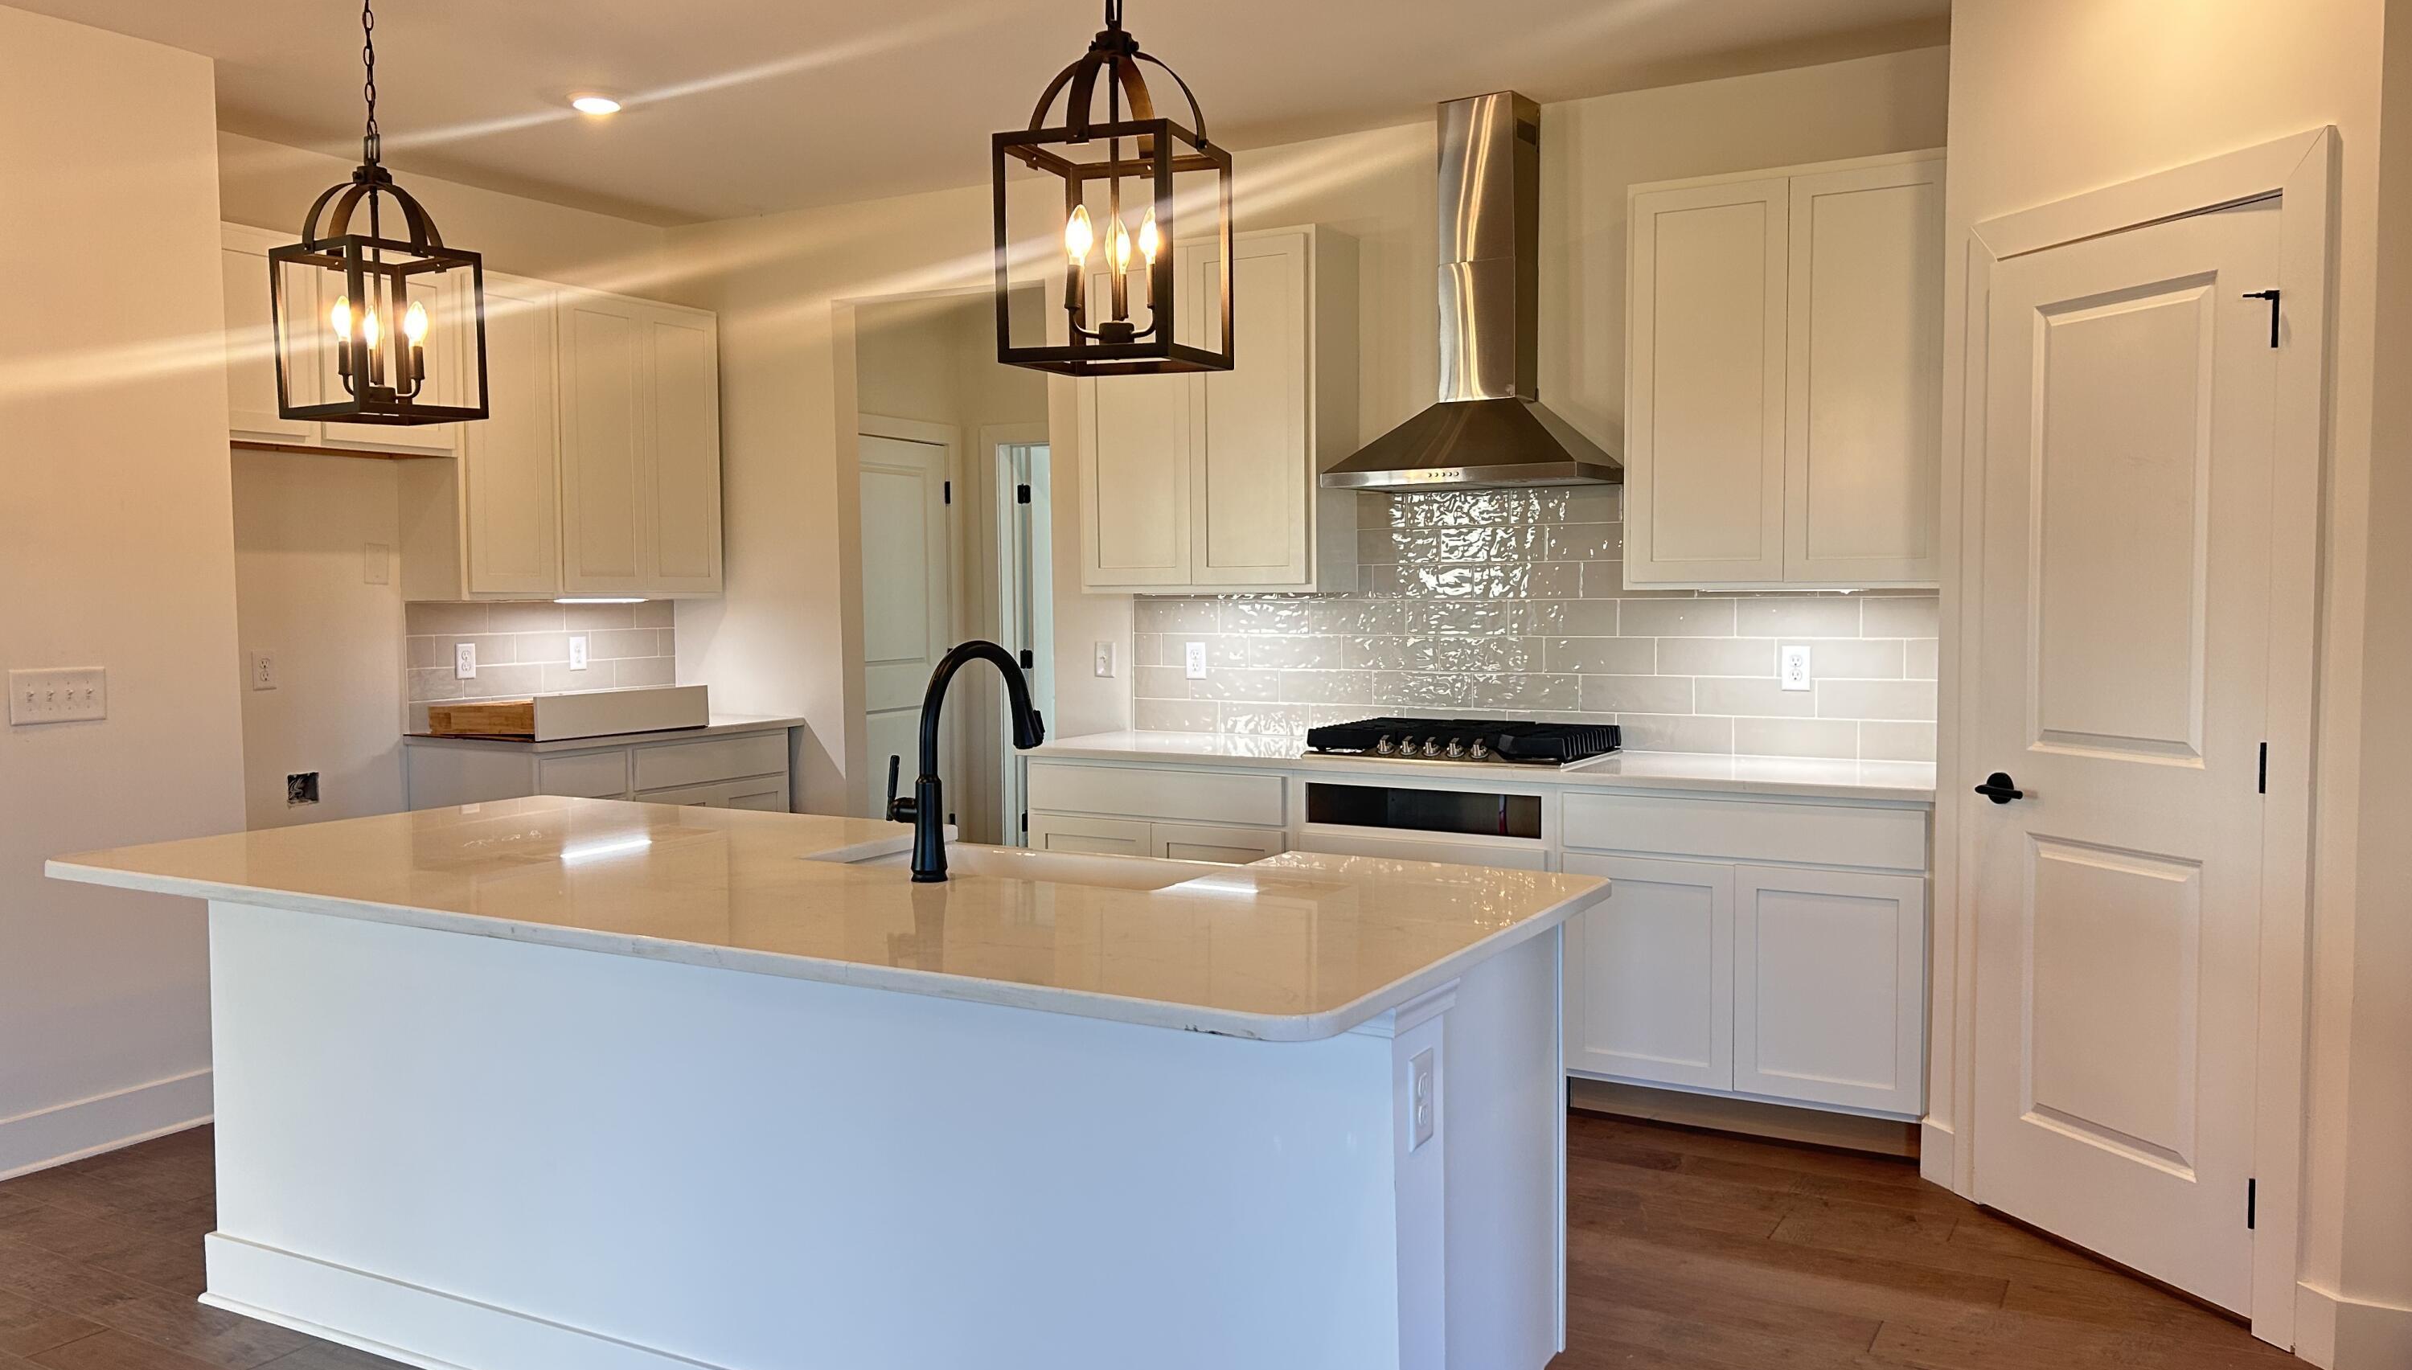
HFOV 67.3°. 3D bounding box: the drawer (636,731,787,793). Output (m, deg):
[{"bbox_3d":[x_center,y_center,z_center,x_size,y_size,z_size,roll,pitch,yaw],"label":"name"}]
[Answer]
[{"bbox_3d":[-1.919,0.262,6.473,0.452,0.154,0.734,1,4,29],"label":"drawer"}]

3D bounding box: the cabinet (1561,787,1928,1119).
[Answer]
[{"bbox_3d":[1.431,0.617,4.689,0.900,0.739,0.650,1,4,30],"label":"cabinet"}]

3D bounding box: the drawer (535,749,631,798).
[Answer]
[{"bbox_3d":[-2.197,0.294,5.956,0.455,0.144,0.348,1,4,30],"label":"drawer"}]

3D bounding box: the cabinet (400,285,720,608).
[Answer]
[{"bbox_3d":[-2.226,-0.833,6.343,0.335,1.062,1.158,1,4,30],"label":"cabinet"}]

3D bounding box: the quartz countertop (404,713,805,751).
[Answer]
[{"bbox_3d":[-2.073,0.162,6.353,0.648,0.031,1.226,1,4,29],"label":"quartz countertop"}]

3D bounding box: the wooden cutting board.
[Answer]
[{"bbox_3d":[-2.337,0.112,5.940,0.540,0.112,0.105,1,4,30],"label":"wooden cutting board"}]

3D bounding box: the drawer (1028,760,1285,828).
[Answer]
[{"bbox_3d":[-0.037,0.302,5.390,0.842,0.142,0.450,1,4,30],"label":"drawer"}]

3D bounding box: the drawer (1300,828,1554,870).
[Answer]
[{"bbox_3d":[0.675,0.534,4.998,0.705,0.270,0.450,1,4,30],"label":"drawer"}]

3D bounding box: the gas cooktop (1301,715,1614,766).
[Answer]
[{"bbox_3d":[0.719,0.164,5.087,0.771,0.084,0.555,1,4,30],"label":"gas cooktop"}]

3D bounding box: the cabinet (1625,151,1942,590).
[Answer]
[{"bbox_3d":[1.540,-0.784,4.746,0.817,1.071,0.318,1,4,30],"label":"cabinet"}]

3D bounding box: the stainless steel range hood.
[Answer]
[{"bbox_3d":[0.762,-1.112,5.086,0.749,1.107,0.502,1,4,29],"label":"stainless steel range hood"}]

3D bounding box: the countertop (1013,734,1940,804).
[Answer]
[{"bbox_3d":[0.715,0.216,5.072,2.550,0.032,0.670,1,4,30],"label":"countertop"}]

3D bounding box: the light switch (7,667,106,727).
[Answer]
[{"bbox_3d":[-2.767,0.026,4.383,0.014,0.133,0.222,1,4,29],"label":"light switch"}]

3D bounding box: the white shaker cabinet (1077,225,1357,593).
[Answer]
[{"bbox_3d":[0.032,-0.816,5.602,0.824,1.066,0.318,1,4,30],"label":"white shaker cabinet"}]

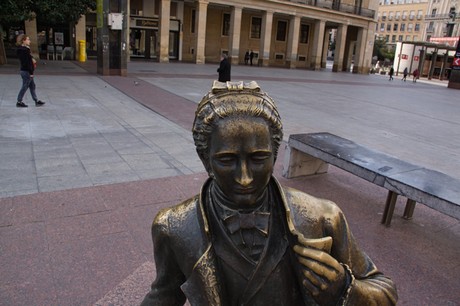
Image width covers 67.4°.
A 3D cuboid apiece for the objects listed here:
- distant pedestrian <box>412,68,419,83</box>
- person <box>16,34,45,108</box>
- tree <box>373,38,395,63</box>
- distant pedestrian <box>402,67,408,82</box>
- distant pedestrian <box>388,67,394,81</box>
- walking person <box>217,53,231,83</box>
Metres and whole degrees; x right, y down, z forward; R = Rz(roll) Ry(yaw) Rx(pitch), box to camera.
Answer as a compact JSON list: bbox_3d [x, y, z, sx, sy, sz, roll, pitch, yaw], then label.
[{"bbox_3d":[23.169,-9.620,42.996,0.550,1.650,0.520,7,16,10],"label":"distant pedestrian"},{"bbox_3d":[-4.756,-1.932,8.198,0.680,1.660,0.470,0,16,-15],"label":"person"},{"bbox_3d":[27.549,-17.687,62.909,5.500,6.800,5.500,4,16,-1],"label":"tree"},{"bbox_3d":[21.683,-9.669,42.637,0.620,1.670,0.500,7,16,10],"label":"distant pedestrian"},{"bbox_3d":[20.050,-9.829,42.688,0.600,1.680,0.500,7,16,10],"label":"distant pedestrian"},{"bbox_3d":[-0.238,-2.869,13.024,0.500,1.680,0.500,4,16,1],"label":"walking person"}]

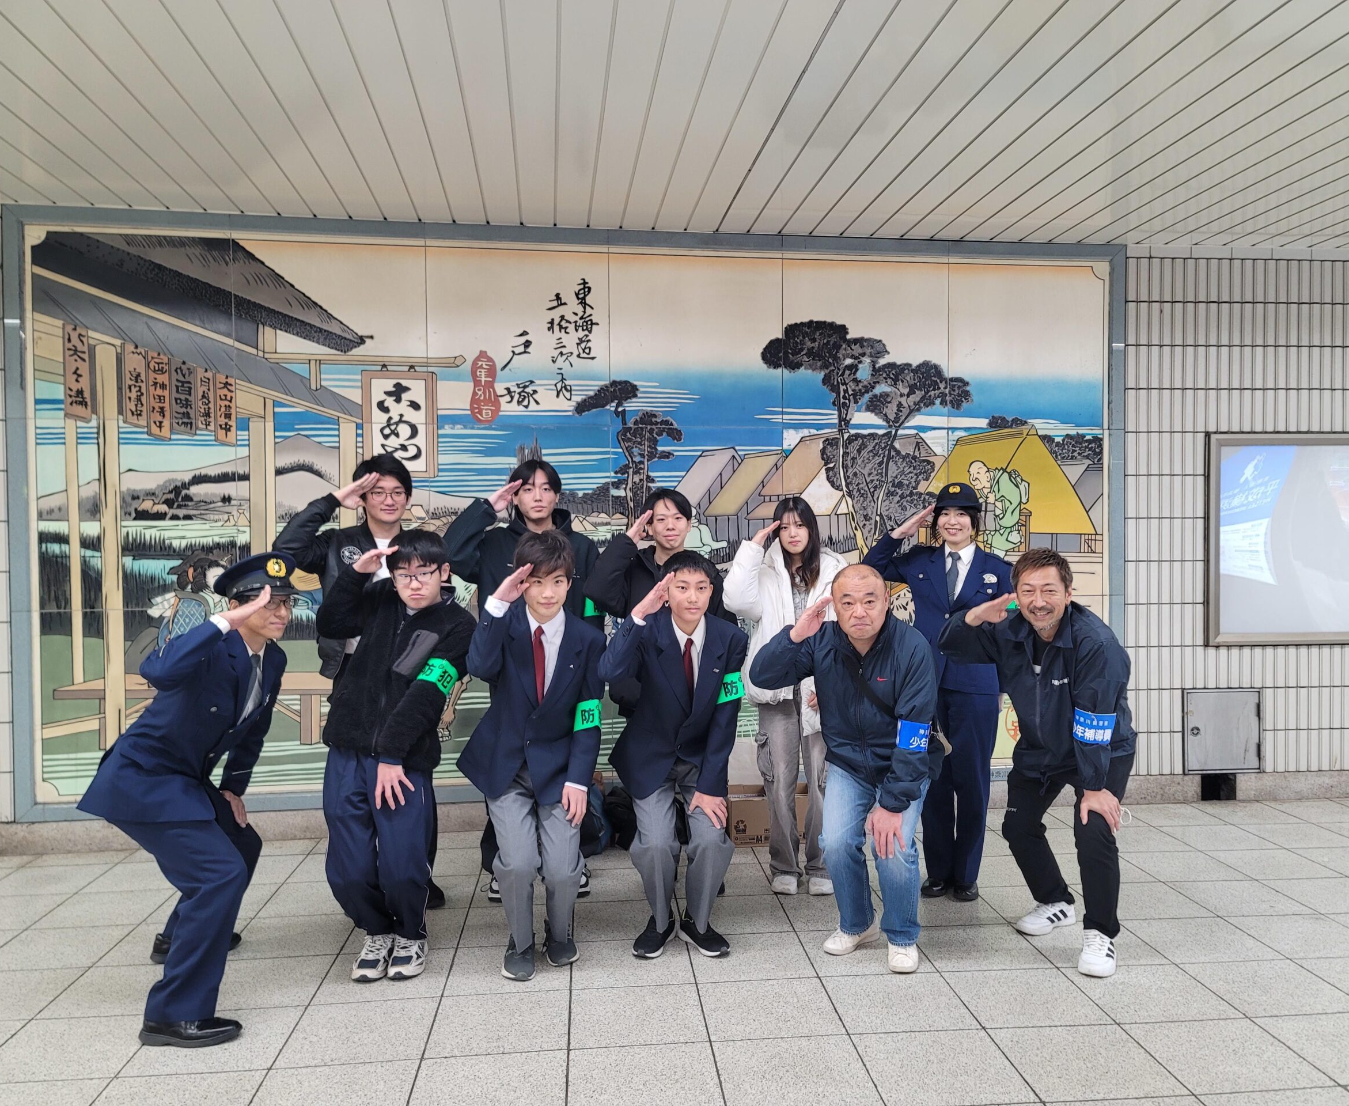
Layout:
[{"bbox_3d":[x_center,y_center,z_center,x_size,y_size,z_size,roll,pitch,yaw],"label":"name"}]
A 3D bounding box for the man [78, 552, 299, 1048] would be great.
[{"bbox_3d":[-1.530,0.695,3.390,0.680,1.390,0.740,0,1,2],"label":"man"}]

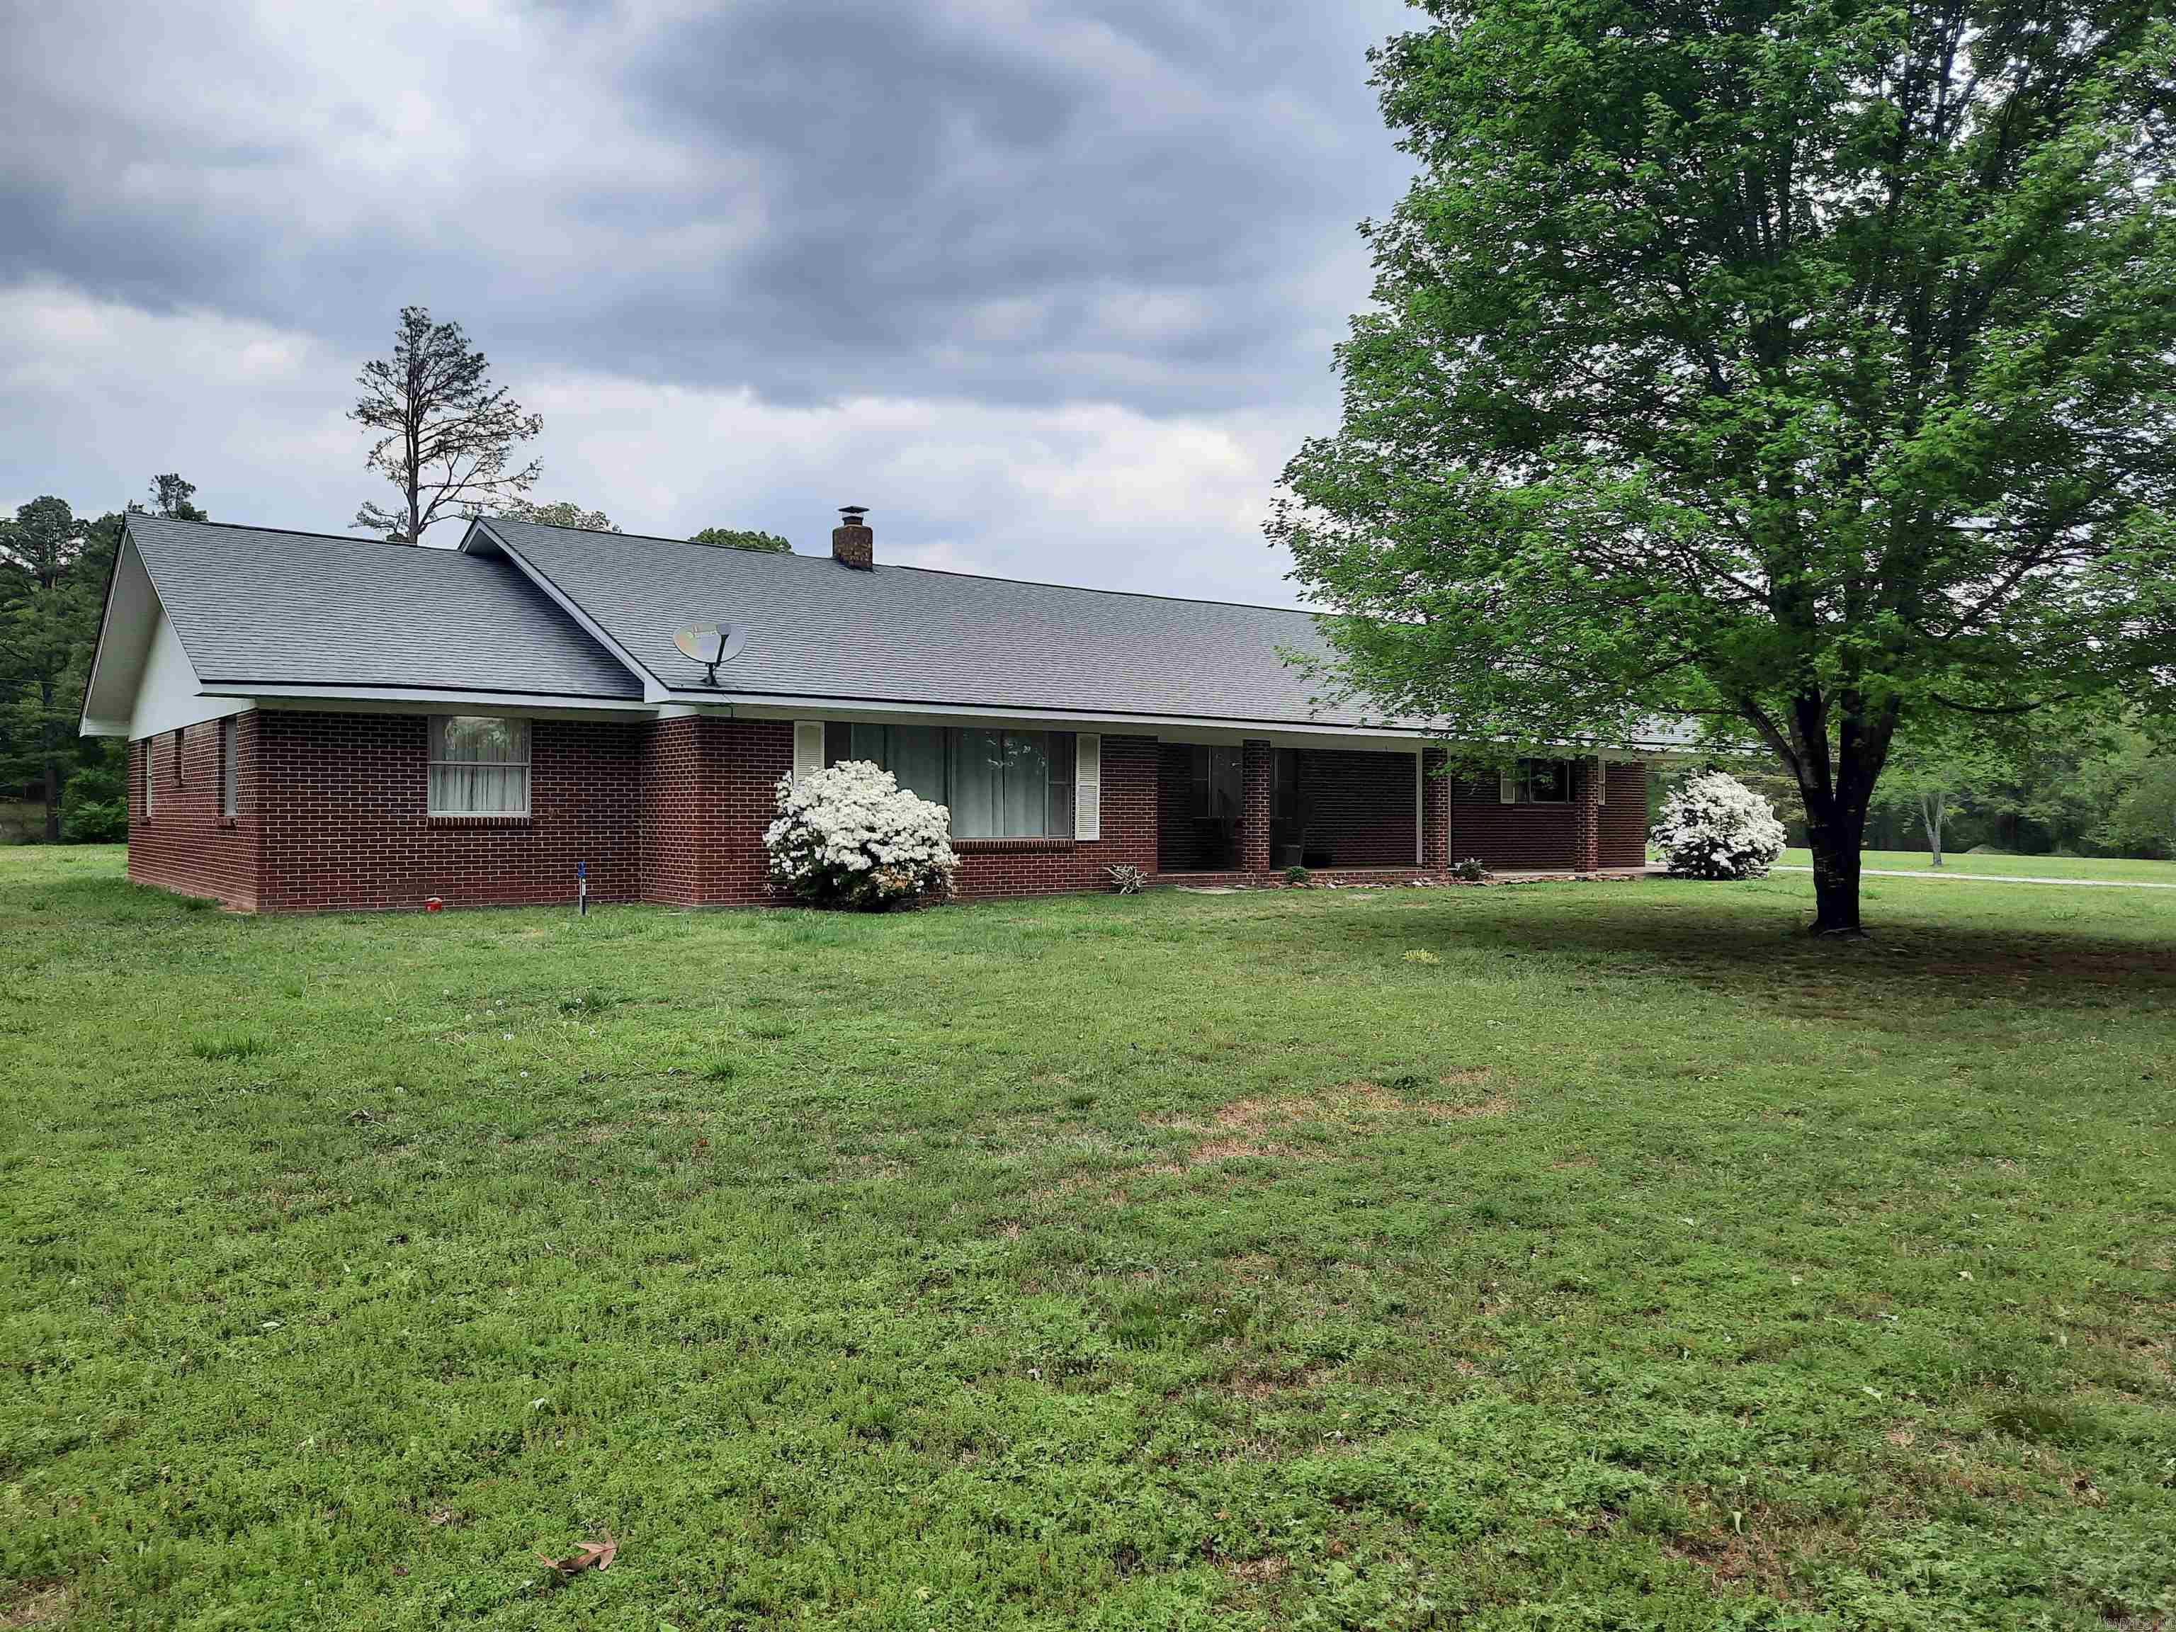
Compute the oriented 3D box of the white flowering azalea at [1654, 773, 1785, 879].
[{"bbox_3d":[12.250,0.160,30.500,2.470,2.060,2.350,0,0,22],"label":"white flowering azalea"}]

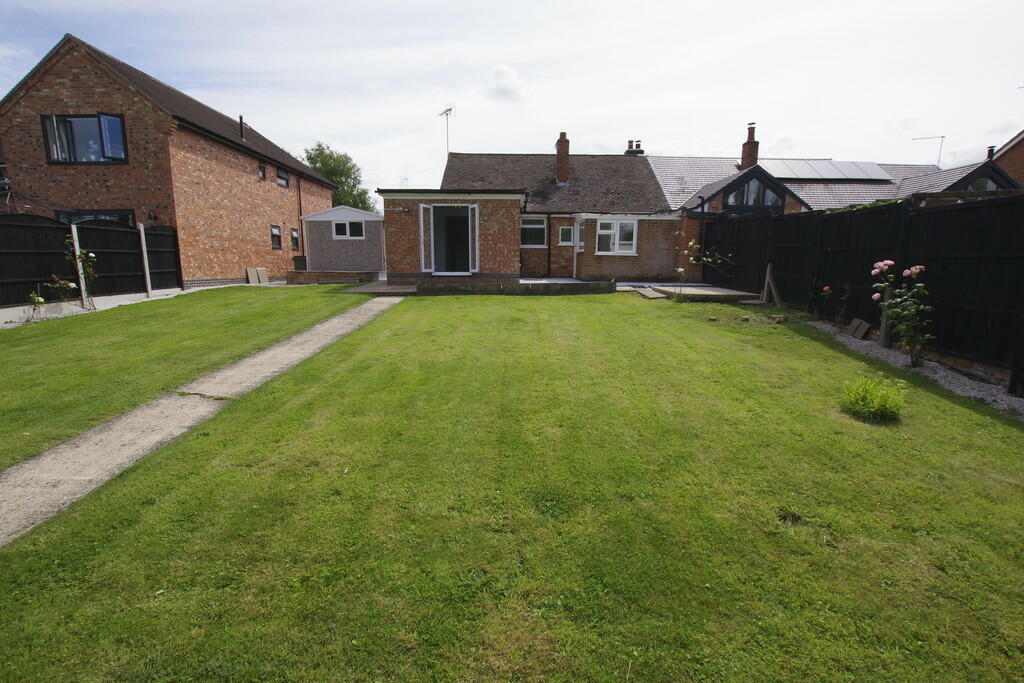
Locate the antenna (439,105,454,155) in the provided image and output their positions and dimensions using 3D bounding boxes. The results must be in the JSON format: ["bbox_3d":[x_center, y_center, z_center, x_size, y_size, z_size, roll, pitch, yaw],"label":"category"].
[{"bbox_3d":[-2.630,-8.560,17.223,0.400,1.950,1.000,-8,12,-38],"label":"antenna"}]

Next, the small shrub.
[{"bbox_3d":[3.140,0.475,3.720,0.460,0.310,0.460,0,10,0],"label":"small shrub"}]

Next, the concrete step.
[{"bbox_3d":[3.680,-1.265,11.200,0.600,0.120,0.900,0,10,0],"label":"concrete step"}]

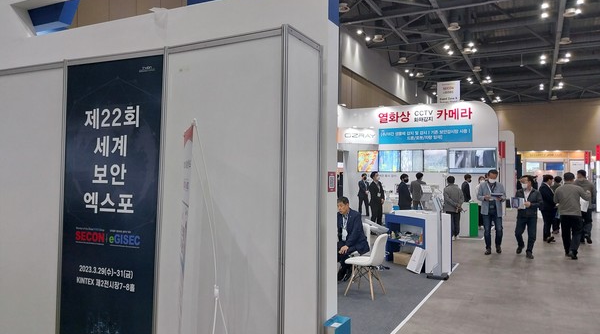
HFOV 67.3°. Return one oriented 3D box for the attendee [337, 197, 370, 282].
[{"bbox_3d":[0.790,1.096,7.050,0.580,1.290,0.840,0,-2,45],"label":"attendee"}]

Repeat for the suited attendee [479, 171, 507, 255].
[{"bbox_3d":[4.003,0.953,9.420,0.550,1.750,0.420,0,-1,24],"label":"suited attendee"}]

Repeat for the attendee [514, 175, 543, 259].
[{"bbox_3d":[4.705,0.989,9.300,0.560,1.690,0.480,0,-1,37],"label":"attendee"}]

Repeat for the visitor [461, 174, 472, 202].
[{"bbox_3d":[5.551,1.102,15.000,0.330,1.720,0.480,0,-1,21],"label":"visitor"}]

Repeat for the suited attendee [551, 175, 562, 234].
[{"bbox_3d":[7.643,1.112,13.300,0.500,1.680,0.380,0,-1,24],"label":"suited attendee"}]

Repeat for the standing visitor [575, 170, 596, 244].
[{"bbox_3d":[6.968,1.002,11.000,0.530,1.790,0.460,0,-1,27],"label":"standing visitor"}]

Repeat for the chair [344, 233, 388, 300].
[{"bbox_3d":[0.888,1.305,6.068,0.530,0.820,0.460,-1,-2,34],"label":"chair"}]

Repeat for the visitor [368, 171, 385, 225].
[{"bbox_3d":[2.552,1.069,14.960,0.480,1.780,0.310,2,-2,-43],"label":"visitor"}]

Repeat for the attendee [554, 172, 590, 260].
[{"bbox_3d":[5.490,0.966,9.107,0.640,1.730,0.460,0,-2,29],"label":"attendee"}]

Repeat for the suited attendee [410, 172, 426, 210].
[{"bbox_3d":[3.898,1.086,14.823,0.500,1.760,0.320,0,-2,25],"label":"suited attendee"}]

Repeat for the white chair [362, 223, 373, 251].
[{"bbox_3d":[0.853,1.332,7.131,0.470,0.820,0.530,-1,-2,37],"label":"white chair"}]

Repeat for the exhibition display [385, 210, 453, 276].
[{"bbox_3d":[2.106,1.307,8.086,0.540,0.940,1.200,1,-2,-20],"label":"exhibition display"}]

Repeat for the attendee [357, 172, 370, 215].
[{"bbox_3d":[2.591,1.130,18.300,0.500,1.730,0.360,2,-1,-37],"label":"attendee"}]

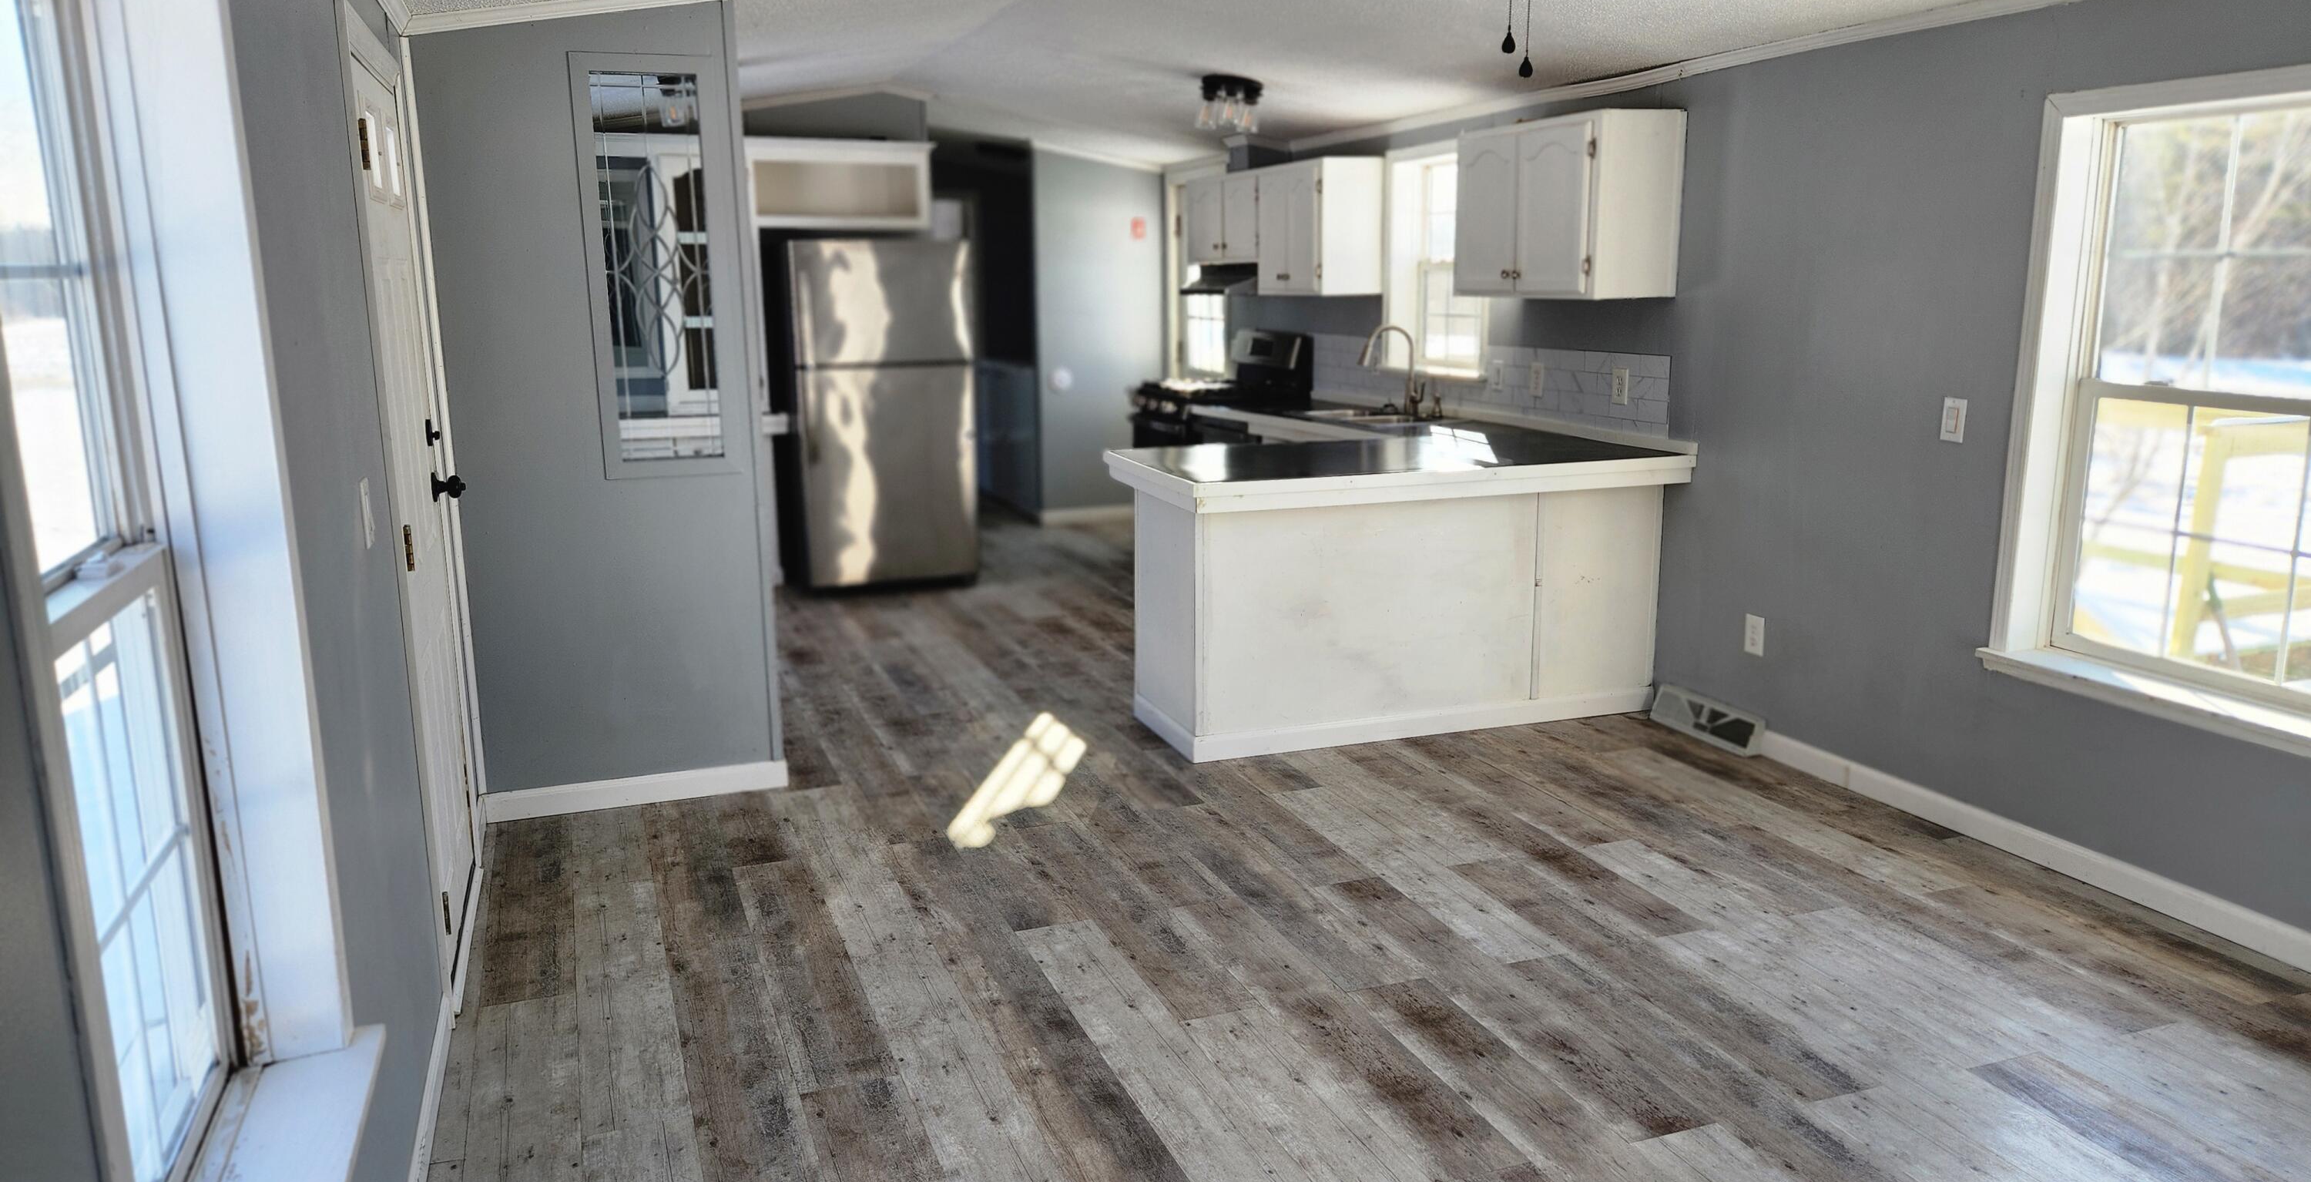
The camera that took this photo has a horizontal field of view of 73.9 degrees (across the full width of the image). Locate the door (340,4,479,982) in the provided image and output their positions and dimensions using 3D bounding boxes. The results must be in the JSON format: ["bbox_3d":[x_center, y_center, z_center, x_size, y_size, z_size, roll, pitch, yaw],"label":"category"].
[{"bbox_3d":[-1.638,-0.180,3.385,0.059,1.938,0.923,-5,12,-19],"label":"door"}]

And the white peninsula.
[{"bbox_3d":[0.803,-0.011,5.232,1.743,0.904,0.850,-5,12,-19],"label":"white peninsula"}]

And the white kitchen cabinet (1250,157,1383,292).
[{"bbox_3d":[0.765,-1.678,7.140,0.311,0.593,0.662,-5,12,-19],"label":"white kitchen cabinet"}]

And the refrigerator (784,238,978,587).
[{"bbox_3d":[-1.442,-0.930,7.950,0.857,1.699,0.762,-5,12,-19],"label":"refrigerator"}]

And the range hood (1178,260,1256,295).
[{"bbox_3d":[0.447,-1.587,7.801,0.486,0.152,0.733,-5,12,-19],"label":"range hood"}]

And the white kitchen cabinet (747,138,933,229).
[{"bbox_3d":[-1.647,-2.053,7.848,0.886,0.413,0.557,-5,12,-19],"label":"white kitchen cabinet"}]

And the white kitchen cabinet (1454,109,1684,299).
[{"bbox_3d":[1.415,-1.324,5.351,0.321,0.590,0.875,-5,12,-19],"label":"white kitchen cabinet"}]

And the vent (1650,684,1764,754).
[{"bbox_3d":[1.800,0.422,5.032,0.073,0.113,0.486,-5,12,-19],"label":"vent"}]

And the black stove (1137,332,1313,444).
[{"bbox_3d":[0.341,-0.705,7.969,0.689,1.213,0.769,-5,12,-19],"label":"black stove"}]

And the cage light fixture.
[{"bbox_3d":[0.305,-2.011,6.351,0.249,0.215,0.249,-5,12,-19],"label":"cage light fixture"}]

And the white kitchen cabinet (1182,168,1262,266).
[{"bbox_3d":[0.490,-1.902,7.874,0.311,0.438,0.952,-5,12,-19],"label":"white kitchen cabinet"}]

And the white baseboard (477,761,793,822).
[{"bbox_3d":[-1.503,0.582,4.479,0.838,0.082,0.019,-5,12,-19],"label":"white baseboard"}]

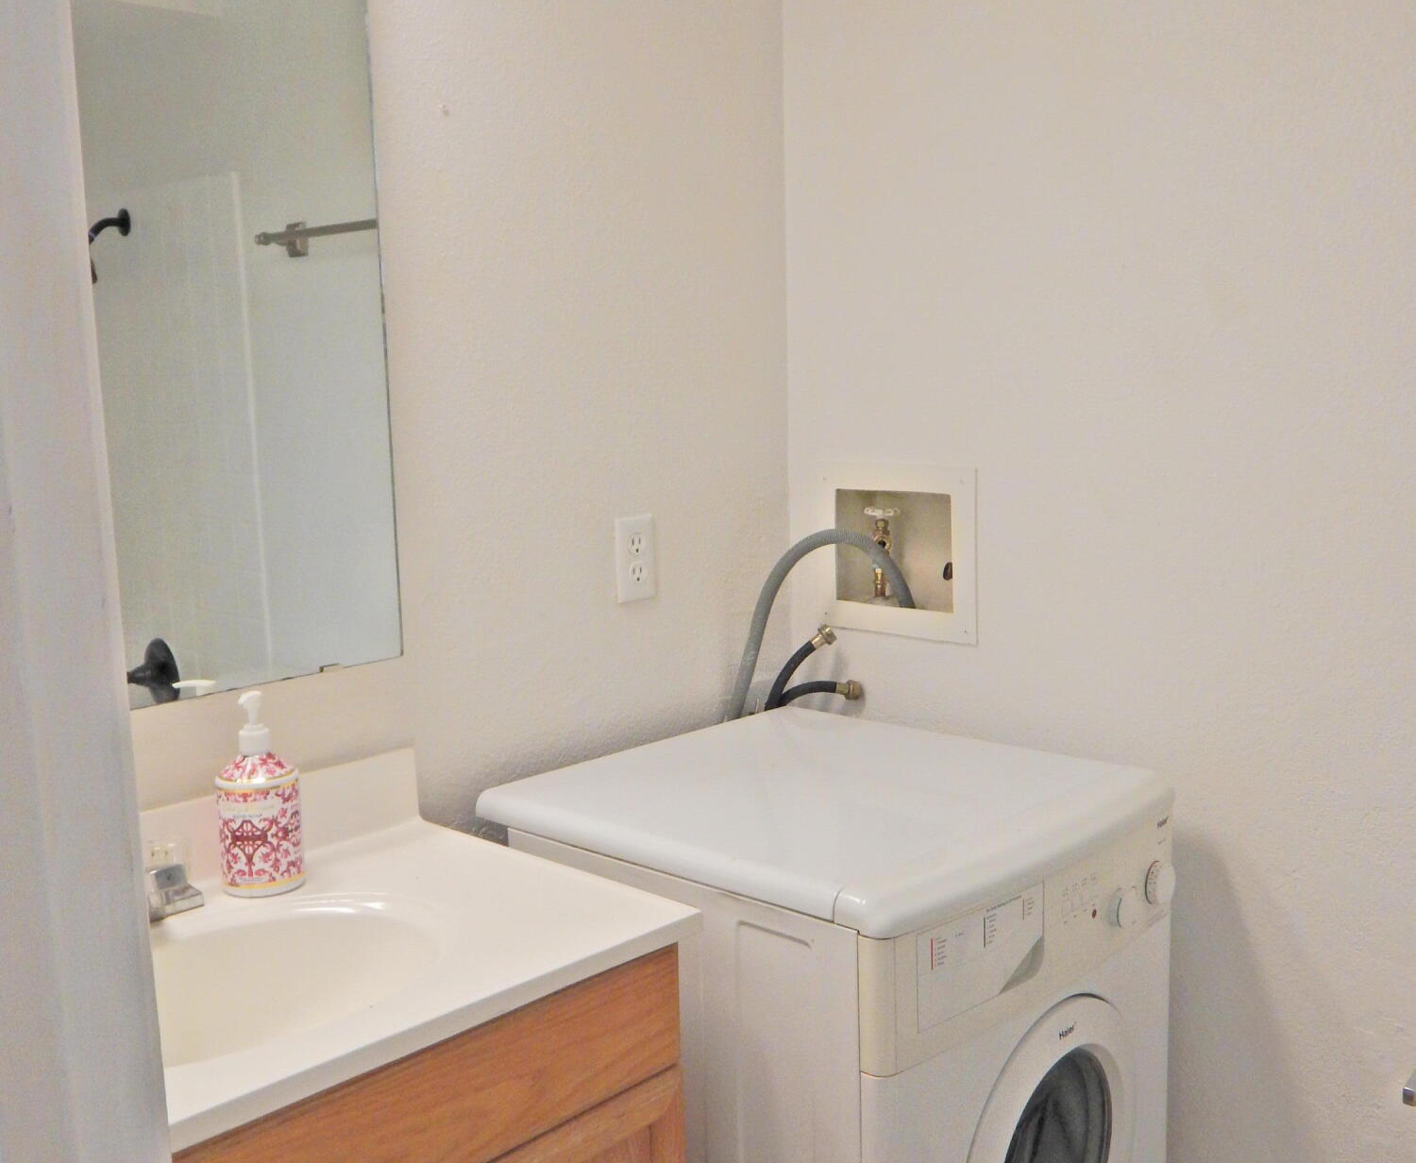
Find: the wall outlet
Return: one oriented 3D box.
[{"bbox_3d":[-0.093,-0.029,2.039,0.008,0.115,0.071,6,11,43],"label":"wall outlet"}]

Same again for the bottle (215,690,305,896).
[{"bbox_3d":[-0.465,0.214,1.585,0.085,0.206,0.085,1,9,18],"label":"bottle"}]

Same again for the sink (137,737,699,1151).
[{"bbox_3d":[-0.444,0.317,1.367,0.466,0.112,0.787,6,11,43],"label":"sink"}]

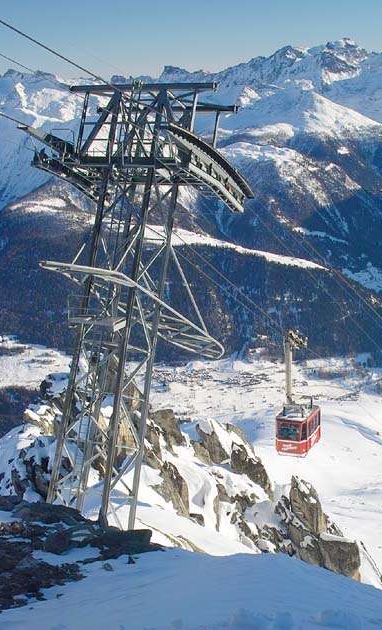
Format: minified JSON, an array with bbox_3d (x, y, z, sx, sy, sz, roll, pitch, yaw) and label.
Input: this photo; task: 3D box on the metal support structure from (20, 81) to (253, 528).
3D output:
[{"bbox_3d":[-2.409,-0.250,34.388,6.630,17.050,10.230,5,-8,23],"label":"metal support structure"}]

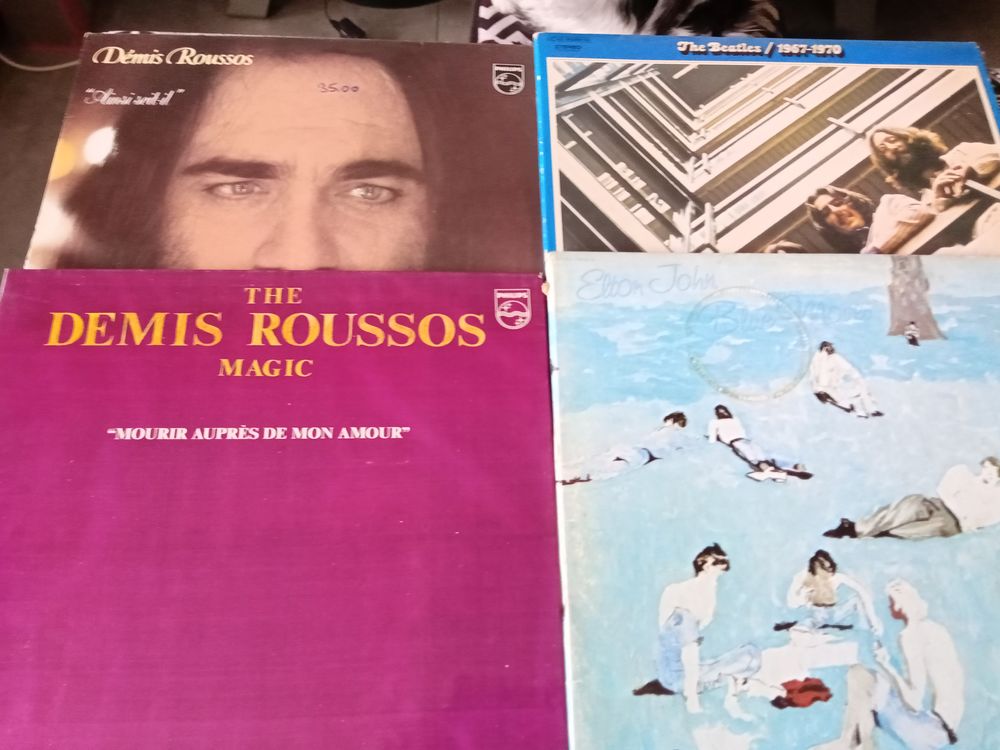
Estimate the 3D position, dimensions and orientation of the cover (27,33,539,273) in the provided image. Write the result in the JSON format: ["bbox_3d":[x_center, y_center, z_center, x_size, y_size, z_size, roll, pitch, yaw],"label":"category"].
[{"bbox_3d":[-0.124,-0.087,0.498,0.314,0.005,0.315,0,66,-3],"label":"cover"}]

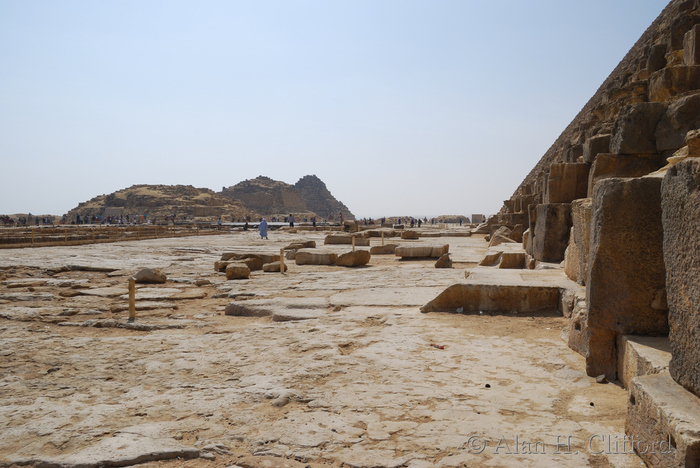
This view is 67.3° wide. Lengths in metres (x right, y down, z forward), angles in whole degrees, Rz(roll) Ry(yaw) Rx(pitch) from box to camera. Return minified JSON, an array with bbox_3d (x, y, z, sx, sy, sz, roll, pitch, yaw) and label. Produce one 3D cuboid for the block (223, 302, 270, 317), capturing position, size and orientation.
[{"bbox_3d":[-1.803,1.284,9.243,0.760,0.210,0.500,0,2,8],"label":"block"}]

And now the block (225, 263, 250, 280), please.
[{"bbox_3d":[-3.106,1.025,14.638,0.630,0.400,0.500,0,2,0],"label":"block"}]

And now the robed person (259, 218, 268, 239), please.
[{"bbox_3d":[-6.909,-0.453,42.306,0.700,1.730,0.500,0,2,-2],"label":"robed person"}]

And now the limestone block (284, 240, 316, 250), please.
[{"bbox_3d":[-2.718,0.606,28.732,1.650,0.380,0.900,-1,2,-18],"label":"limestone block"}]

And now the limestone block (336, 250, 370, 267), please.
[{"bbox_3d":[0.133,0.856,18.387,1.050,0.500,0.800,-1,2,-18],"label":"limestone block"}]

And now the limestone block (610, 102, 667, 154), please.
[{"bbox_3d":[6.924,-2.436,12.632,1.000,1.180,0.950,0,2,12],"label":"limestone block"}]

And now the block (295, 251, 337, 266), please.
[{"bbox_3d":[-1.223,0.860,19.188,1.300,0.440,1.200,0,2,14],"label":"block"}]

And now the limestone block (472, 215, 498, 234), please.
[{"bbox_3d":[11.545,-0.780,44.997,1.950,1.620,1.300,0,2,12],"label":"limestone block"}]

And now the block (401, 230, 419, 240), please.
[{"bbox_3d":[4.823,0.131,42.026,1.300,0.640,0.950,0,2,8],"label":"block"}]

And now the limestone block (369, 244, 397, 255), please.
[{"bbox_3d":[1.555,0.718,24.036,1.250,0.410,0.850,0,2,8],"label":"limestone block"}]

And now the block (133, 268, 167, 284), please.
[{"bbox_3d":[-5.199,1.073,13.692,0.800,0.370,0.580,0,2,-14],"label":"block"}]

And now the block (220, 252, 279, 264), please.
[{"bbox_3d":[-3.719,0.885,19.639,1.950,0.360,0.950,0,2,15],"label":"block"}]

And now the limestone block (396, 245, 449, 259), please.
[{"bbox_3d":[3.006,0.716,21.935,2.000,0.410,1.700,0,2,13],"label":"limestone block"}]

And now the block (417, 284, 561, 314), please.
[{"bbox_3d":[2.572,1.126,9.689,2.450,0.500,1.100,0,2,12],"label":"block"}]

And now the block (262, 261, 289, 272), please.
[{"bbox_3d":[-2.351,1.012,16.538,0.780,0.310,0.500,0,2,0],"label":"block"}]

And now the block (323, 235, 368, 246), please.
[{"bbox_3d":[-0.154,0.418,32.428,2.650,0.530,1.000,0,2,12],"label":"block"}]

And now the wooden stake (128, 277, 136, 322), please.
[{"bbox_3d":[-3.585,1.071,8.659,0.090,0.700,0.090,0,2,0],"label":"wooden stake"}]

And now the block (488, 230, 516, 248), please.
[{"bbox_3d":[8.102,0.225,27.822,1.350,0.950,1.100,0,2,12],"label":"block"}]

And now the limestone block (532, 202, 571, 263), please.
[{"bbox_3d":[5.296,-0.043,13.706,0.850,1.520,1.050,0,2,7],"label":"limestone block"}]

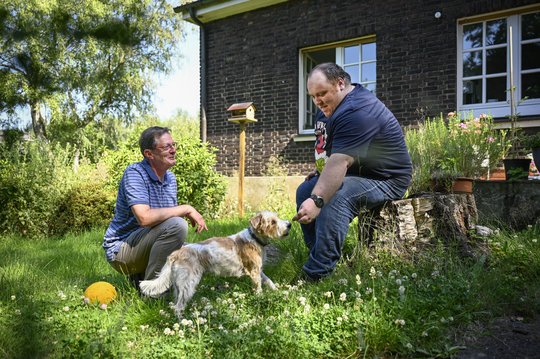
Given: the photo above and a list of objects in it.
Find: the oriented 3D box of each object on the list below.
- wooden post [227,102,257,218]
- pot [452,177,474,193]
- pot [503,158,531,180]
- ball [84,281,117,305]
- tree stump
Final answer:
[{"bbox_3d":[-0.420,-0.260,6.400,0.340,1.740,0.340,0,0,30],"label":"wooden post"},{"bbox_3d":[1.275,0.033,2.870,0.155,0.113,0.155,0,0,0],"label":"pot"},{"bbox_3d":[2.230,-0.088,3.920,0.255,0.200,0.255,0,0,0],"label":"pot"},{"bbox_3d":[-0.820,0.565,2.100,0.157,0.150,0.157,0,0,0],"label":"ball"},{"bbox_3d":[0.965,0.290,2.780,0.780,0.420,0.650,0,0,0],"label":"tree stump"}]

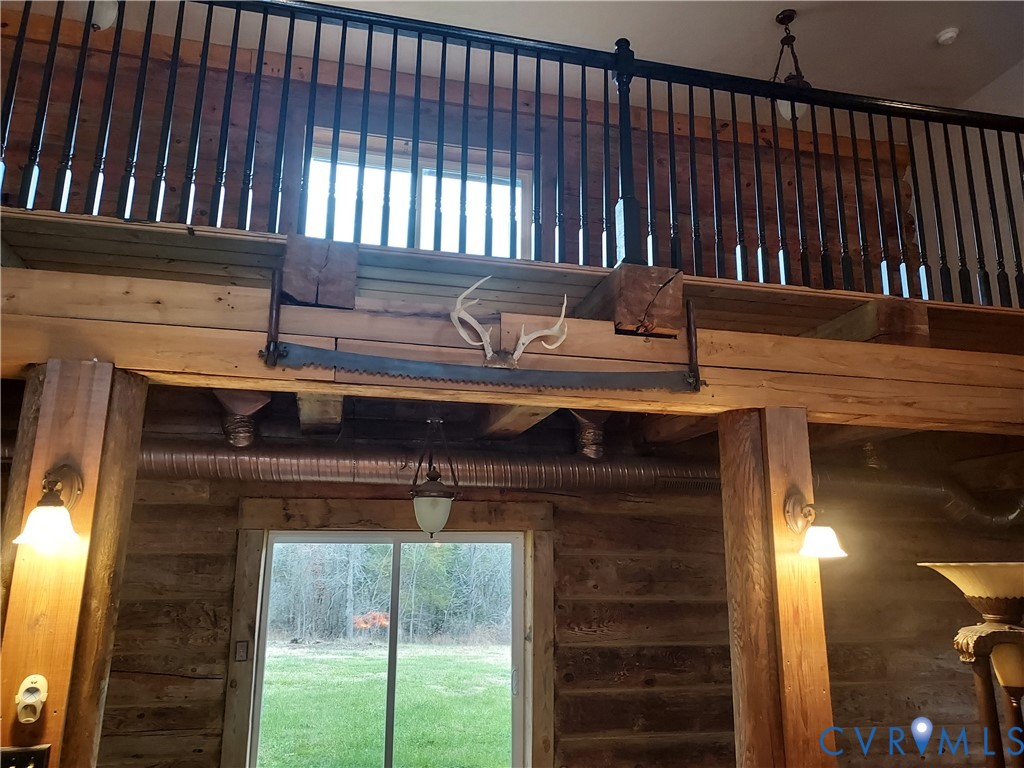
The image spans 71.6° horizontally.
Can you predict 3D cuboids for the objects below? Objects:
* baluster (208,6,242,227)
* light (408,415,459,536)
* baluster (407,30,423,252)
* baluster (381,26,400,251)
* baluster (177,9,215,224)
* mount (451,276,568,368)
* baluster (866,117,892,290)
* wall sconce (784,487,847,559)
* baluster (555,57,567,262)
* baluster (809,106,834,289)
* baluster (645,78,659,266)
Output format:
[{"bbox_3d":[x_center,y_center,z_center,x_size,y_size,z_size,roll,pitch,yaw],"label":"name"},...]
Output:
[{"bbox_3d":[-1.010,-0.970,2.530,0.034,0.886,0.034,4,-12,-13],"label":"baluster"},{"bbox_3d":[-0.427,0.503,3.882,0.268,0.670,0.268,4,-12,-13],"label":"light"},{"bbox_3d":[-0.381,-0.981,2.817,0.031,0.951,0.031,4,-12,-12],"label":"baluster"},{"bbox_3d":[-0.464,-0.952,2.703,0.032,0.902,0.032,3,-12,-12],"label":"baluster"},{"bbox_3d":[-1.171,-1.024,2.655,0.031,0.925,0.031,4,-12,-12],"label":"baluster"},{"bbox_3d":[-0.009,-0.201,2.455,0.385,0.250,0.240,3,-12,-12],"label":"mount"},{"bbox_3d":[1.639,-0.810,3.159,0.032,0.873,0.032,3,-12,-12],"label":"baluster"},{"bbox_3d":[1.071,0.491,2.507,0.150,0.206,0.195,4,-12,-12],"label":"wall sconce"},{"bbox_3d":[0.202,-0.938,2.935,0.031,0.935,0.031,4,-12,-12],"label":"baluster"},{"bbox_3d":[1.379,-0.845,3.171,0.031,0.893,0.031,4,-12,-12],"label":"baluster"},{"bbox_3d":[0.557,-0.858,2.879,0.034,0.857,0.034,4,-12,-13],"label":"baluster"}]

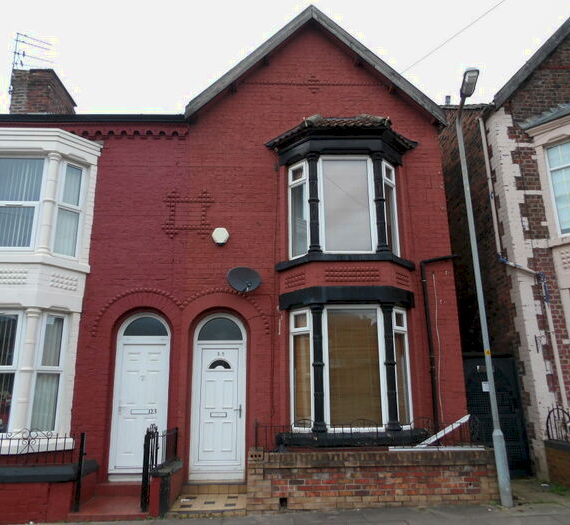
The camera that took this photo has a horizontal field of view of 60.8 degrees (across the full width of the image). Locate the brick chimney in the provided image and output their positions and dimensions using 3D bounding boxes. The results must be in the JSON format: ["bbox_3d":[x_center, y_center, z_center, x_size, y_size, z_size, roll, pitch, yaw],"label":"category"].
[{"bbox_3d":[-6.613,-4.133,13.342,1.064,1.500,1.650,0,-15,-2],"label":"brick chimney"}]

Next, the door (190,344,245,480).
[{"bbox_3d":[-1.091,2.452,8.063,0.891,2.148,0.100,0,-15,-2],"label":"door"}]

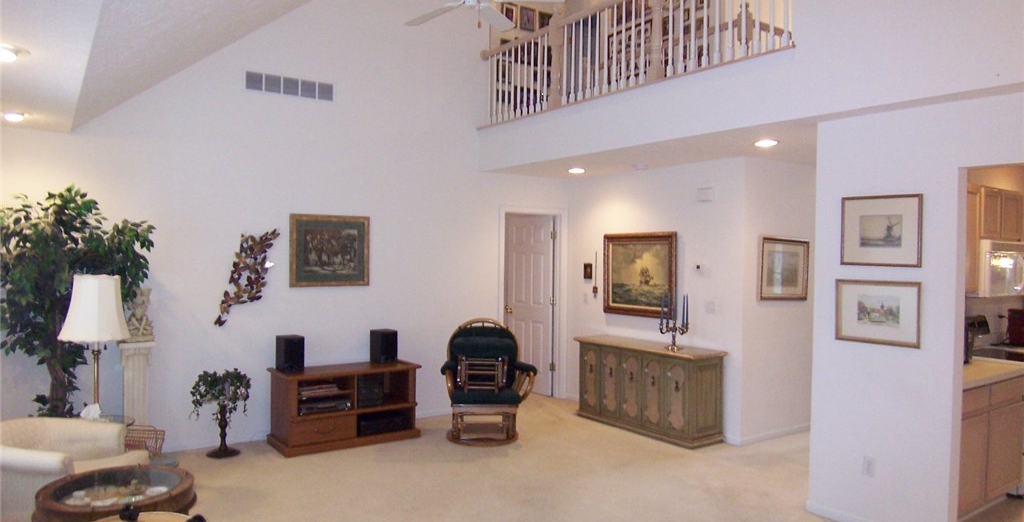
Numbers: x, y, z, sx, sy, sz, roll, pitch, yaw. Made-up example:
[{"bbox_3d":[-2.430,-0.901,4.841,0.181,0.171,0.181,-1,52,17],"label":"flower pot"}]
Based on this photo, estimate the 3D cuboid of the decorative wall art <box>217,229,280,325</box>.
[{"bbox_3d":[-2.166,0.131,5.591,0.510,0.793,0.060,1,1,-36],"label":"decorative wall art"}]

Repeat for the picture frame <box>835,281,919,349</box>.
[{"bbox_3d":[2.124,0.301,3.973,0.025,0.365,0.485,0,1,-35],"label":"picture frame"}]

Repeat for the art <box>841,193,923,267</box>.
[{"bbox_3d":[2.137,-0.173,3.958,0.025,0.405,0.455,0,1,-35],"label":"art"}]

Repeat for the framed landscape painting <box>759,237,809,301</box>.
[{"bbox_3d":[2.415,0.083,6.042,0.727,0.533,0.038,1,1,-36],"label":"framed landscape painting"}]

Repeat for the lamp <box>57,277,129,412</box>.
[{"bbox_3d":[-2.619,0.792,4.256,0.450,1.422,0.450,1,1,-36],"label":"lamp"}]

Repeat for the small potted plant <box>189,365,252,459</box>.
[{"bbox_3d":[-2.230,1.165,5.252,0.460,0.680,0.440,1,1,-36],"label":"small potted plant"}]

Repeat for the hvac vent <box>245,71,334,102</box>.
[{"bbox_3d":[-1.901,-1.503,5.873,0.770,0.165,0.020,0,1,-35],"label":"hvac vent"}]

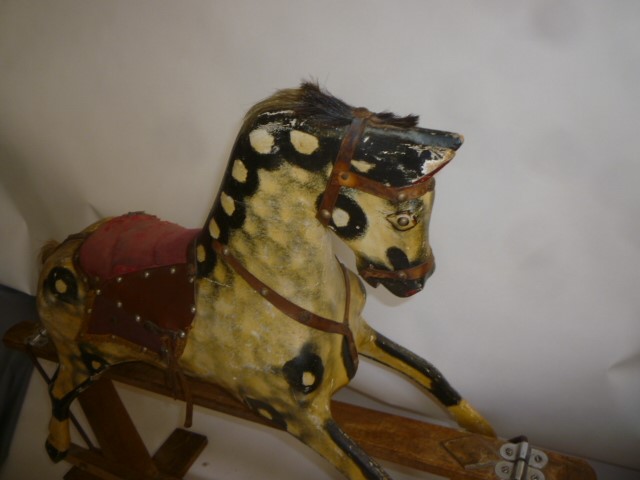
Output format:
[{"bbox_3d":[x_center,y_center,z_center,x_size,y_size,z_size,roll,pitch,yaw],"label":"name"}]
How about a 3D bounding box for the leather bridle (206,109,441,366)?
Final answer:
[{"bbox_3d":[0.011,0.024,0.869,0.369,0.477,0.239,6,30,27],"label":"leather bridle"}]

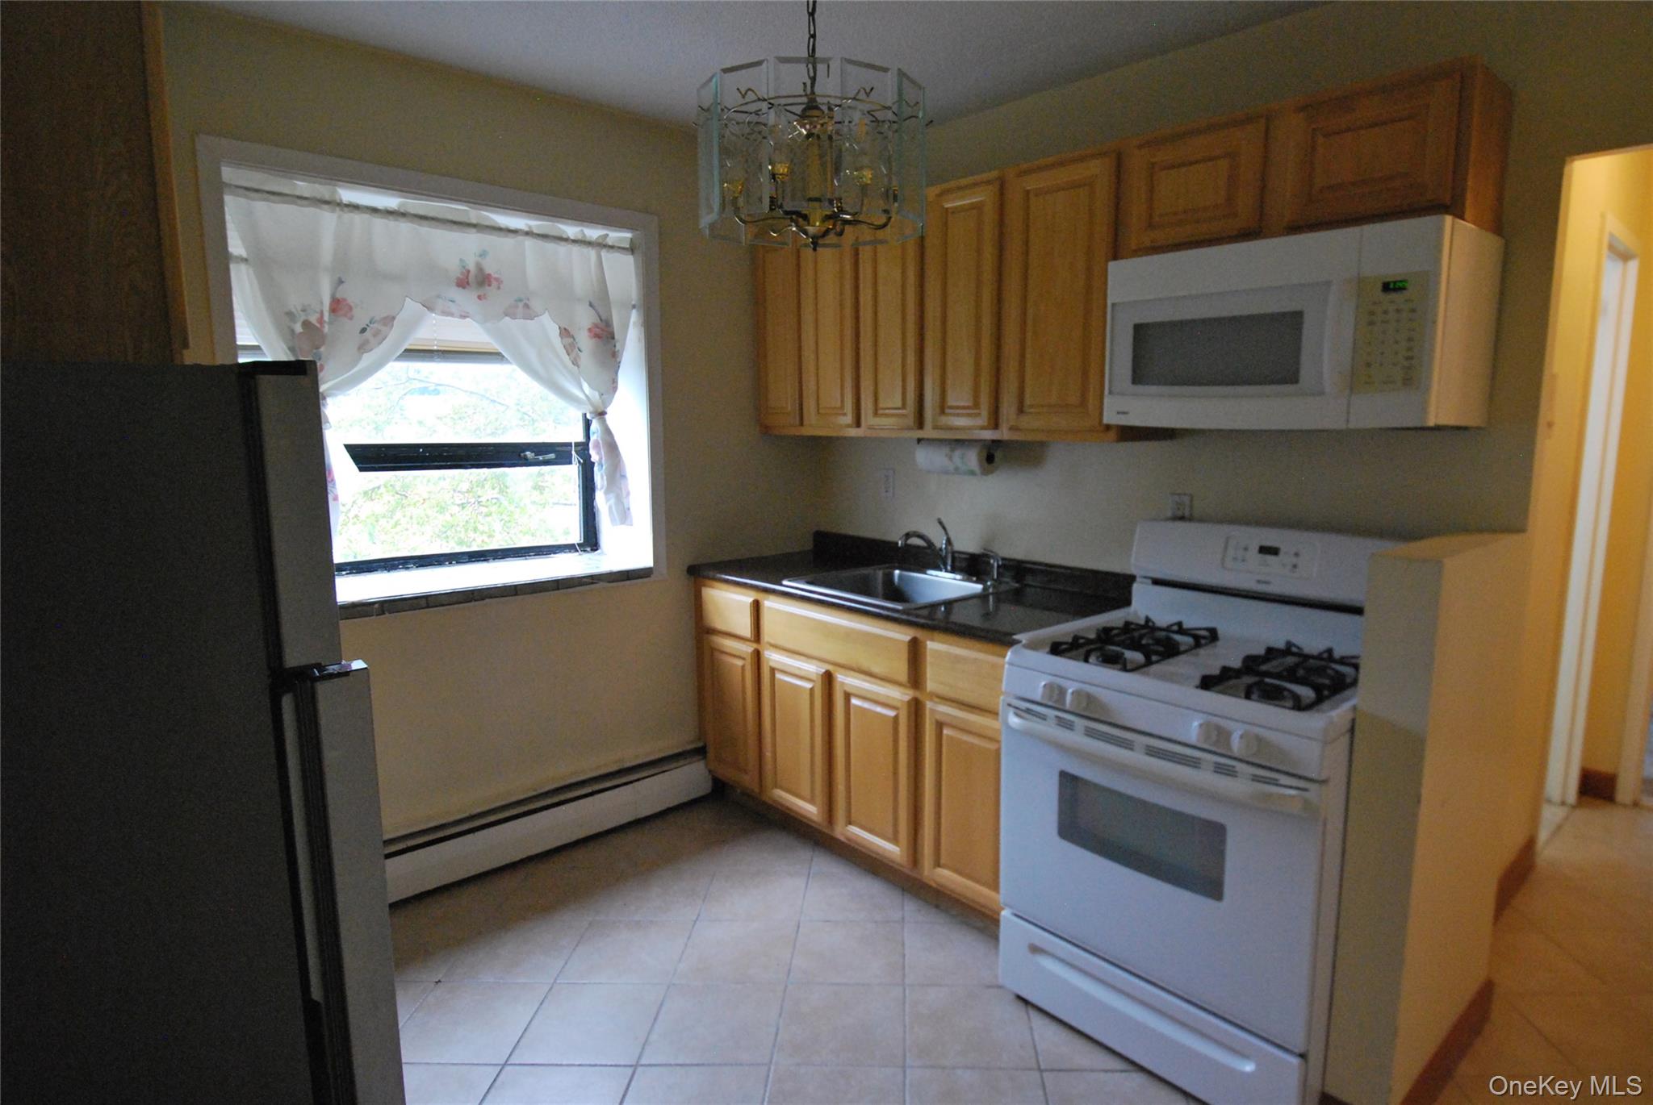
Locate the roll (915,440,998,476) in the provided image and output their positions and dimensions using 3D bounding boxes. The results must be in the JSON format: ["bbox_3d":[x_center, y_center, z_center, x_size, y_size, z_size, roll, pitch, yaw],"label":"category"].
[{"bbox_3d":[0.439,-0.322,2.970,0.118,0.118,0.270,-8,12,-42],"label":"roll"}]

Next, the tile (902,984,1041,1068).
[{"bbox_3d":[0.350,1.176,2.167,0.307,0.010,0.300,0,9,4],"label":"tile"}]

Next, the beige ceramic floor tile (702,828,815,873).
[{"bbox_3d":[-0.227,1.042,3.054,0.311,0.010,0.305,-1,10,3],"label":"beige ceramic floor tile"}]

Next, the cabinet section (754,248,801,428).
[{"bbox_3d":[-0.068,-0.867,3.495,0.335,0.740,0.268,-9,12,-42],"label":"cabinet section"}]

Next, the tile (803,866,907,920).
[{"bbox_3d":[0.077,1.085,2.755,0.311,0.010,0.305,-1,10,3],"label":"tile"}]

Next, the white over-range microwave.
[{"bbox_3d":[1.131,-0.522,2.151,0.405,0.413,0.748,-8,12,-42],"label":"white over-range microwave"}]

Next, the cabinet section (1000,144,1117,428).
[{"bbox_3d":[0.773,-0.736,2.591,0.335,0.740,0.368,-9,12,-42],"label":"cabinet section"}]

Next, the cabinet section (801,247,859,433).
[{"bbox_3d":[0.128,-0.836,3.285,0.335,0.740,0.307,-9,12,-42],"label":"cabinet section"}]

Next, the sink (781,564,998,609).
[{"bbox_3d":[0.240,0.192,2.953,0.500,0.180,0.590,-11,13,-42],"label":"sink"}]

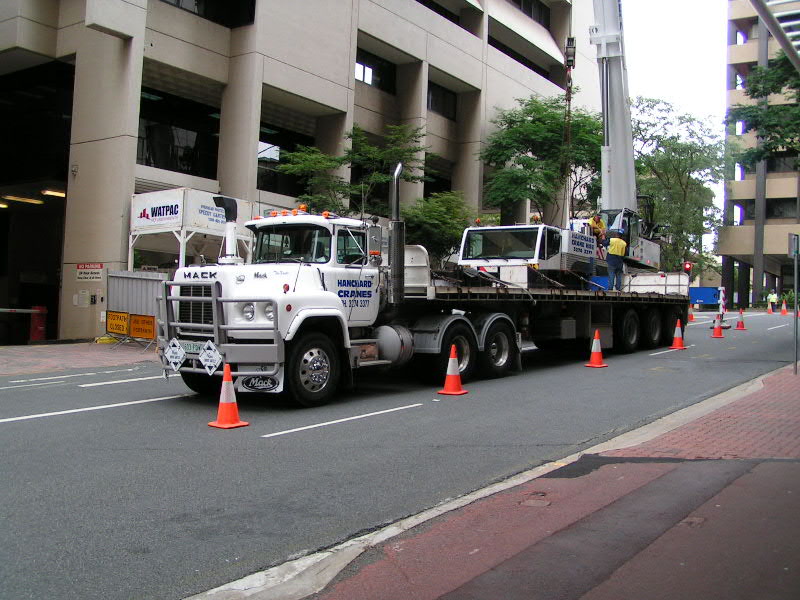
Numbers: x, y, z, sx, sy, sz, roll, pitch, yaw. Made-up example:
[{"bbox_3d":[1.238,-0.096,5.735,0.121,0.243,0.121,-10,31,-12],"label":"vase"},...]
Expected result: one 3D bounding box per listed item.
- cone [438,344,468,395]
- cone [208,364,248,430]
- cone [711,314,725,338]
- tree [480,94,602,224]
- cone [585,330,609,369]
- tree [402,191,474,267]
[{"bbox_3d":[0.783,1.008,12.784,0.370,0.700,0.370,1,-1,26],"label":"cone"},{"bbox_3d":[-1.955,1.089,10.073,0.370,0.700,0.370,1,-1,27],"label":"cone"},{"bbox_3d":[9.552,0.777,26.404,0.370,0.700,0.370,1,-1,28],"label":"cone"},{"bbox_3d":[6.166,-4.146,38.000,5.600,9.490,5.600,1,-2,34],"label":"tree"},{"bbox_3d":[3.781,0.922,16.854,0.370,0.700,0.370,2,-1,-44],"label":"cone"},{"bbox_3d":[1.324,-1.483,31.000,2.900,4.770,2.900,1,-2,34],"label":"tree"}]

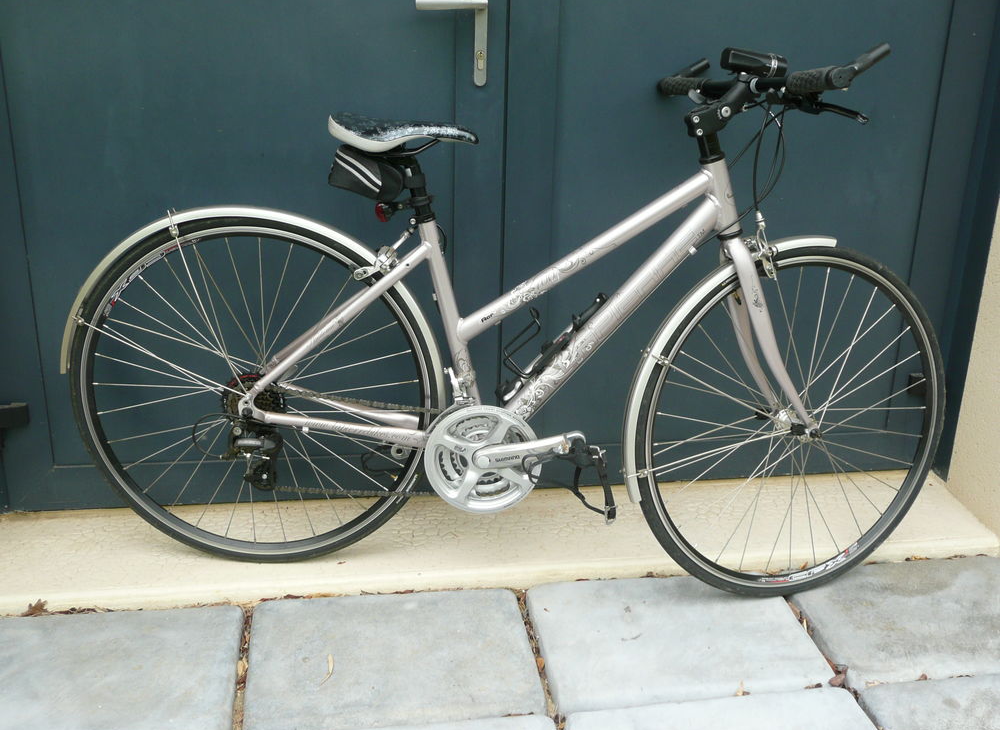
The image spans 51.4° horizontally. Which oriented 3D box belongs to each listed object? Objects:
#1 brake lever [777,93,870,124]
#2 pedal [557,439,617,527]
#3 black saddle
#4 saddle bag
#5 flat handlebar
[{"bbox_3d":[0.513,-0.408,1.652,0.058,0.050,0.159,-9,16,-30],"label":"brake lever"},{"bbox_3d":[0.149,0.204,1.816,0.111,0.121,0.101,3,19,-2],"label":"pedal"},{"bbox_3d":[-0.160,-0.395,1.760,0.258,0.062,0.149,3,19,-2],"label":"black saddle"},{"bbox_3d":[-0.223,-0.329,1.782,0.126,0.081,0.076,15,18,-5],"label":"saddle bag"},{"bbox_3d":[0.449,-0.507,1.806,0.121,0.077,0.574,-5,14,-18],"label":"flat handlebar"}]

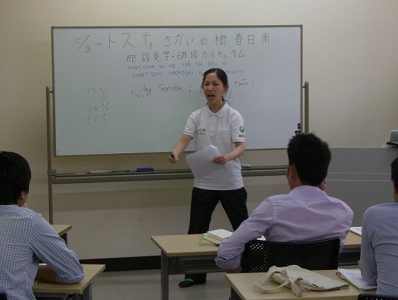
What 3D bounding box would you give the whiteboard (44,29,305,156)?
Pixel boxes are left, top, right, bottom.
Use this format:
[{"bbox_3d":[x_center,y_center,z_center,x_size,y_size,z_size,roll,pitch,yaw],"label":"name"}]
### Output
[{"bbox_3d":[-0.127,-0.426,7.620,1.810,0.910,0.040,-2,7,-13],"label":"whiteboard"}]

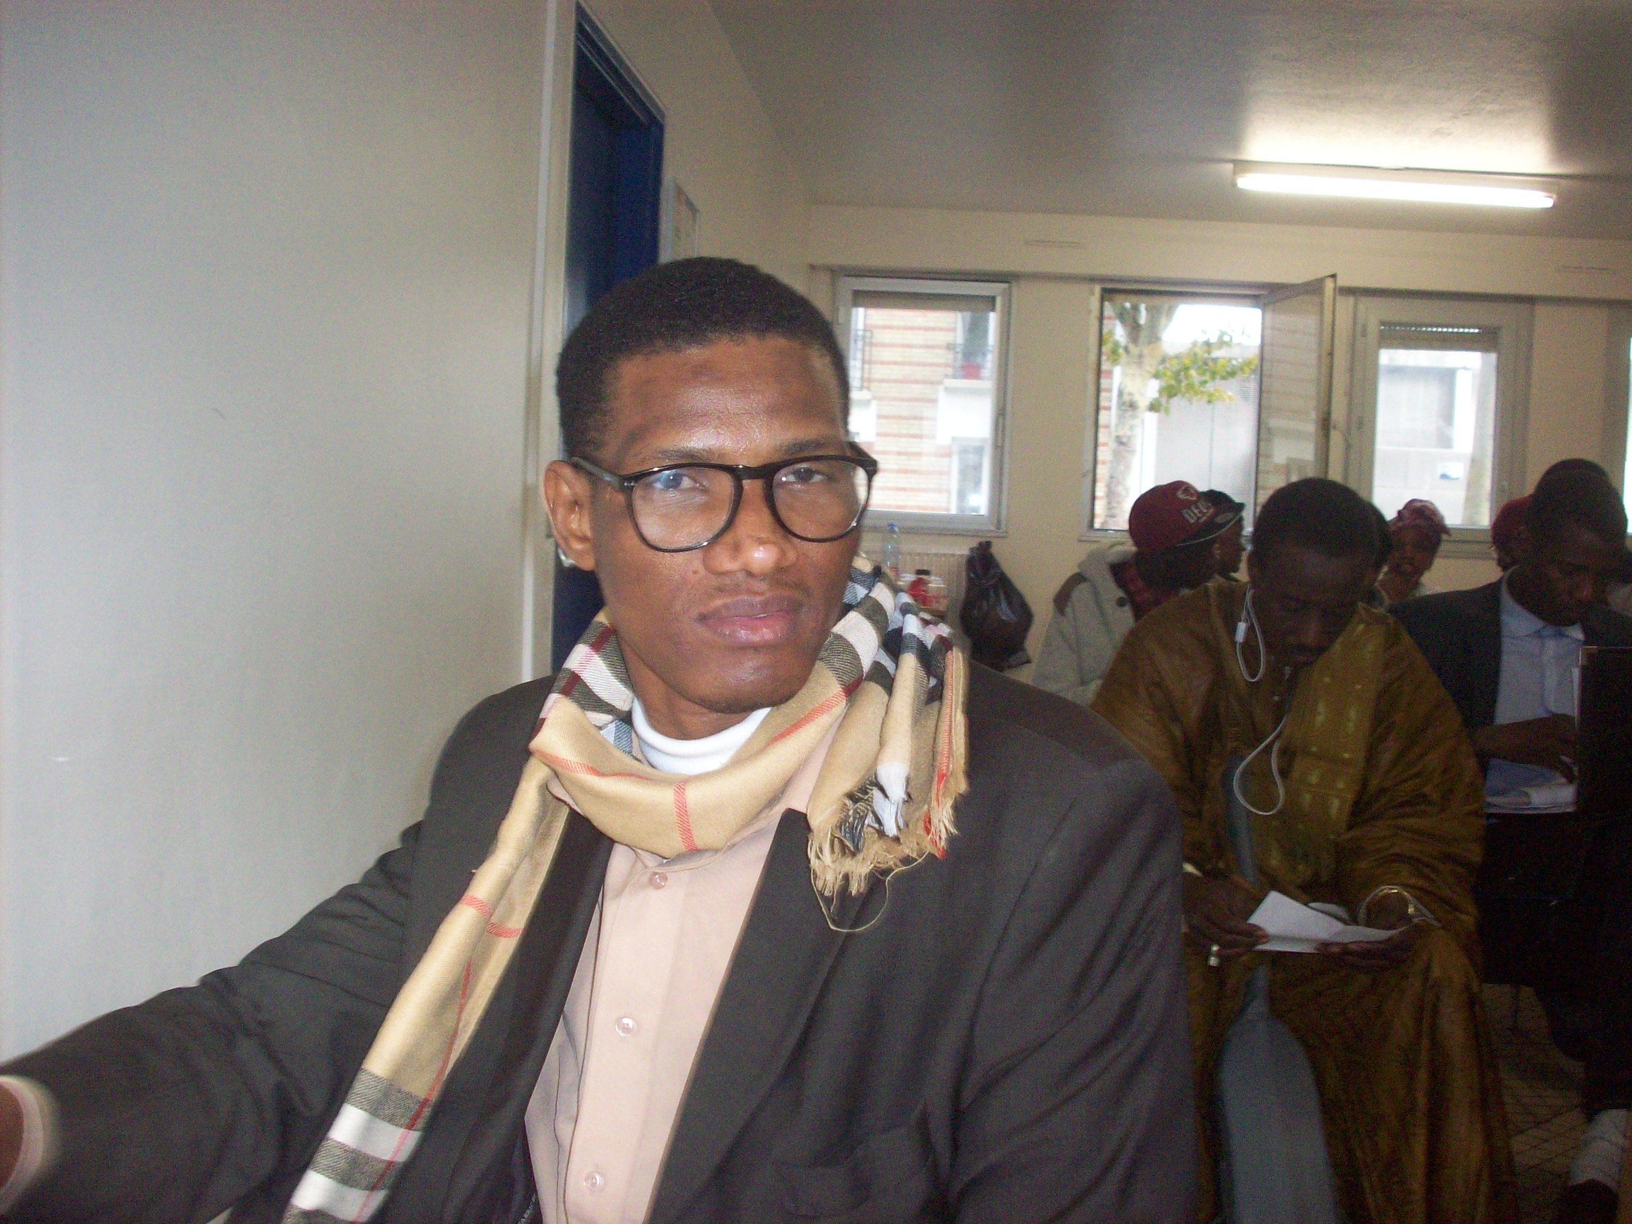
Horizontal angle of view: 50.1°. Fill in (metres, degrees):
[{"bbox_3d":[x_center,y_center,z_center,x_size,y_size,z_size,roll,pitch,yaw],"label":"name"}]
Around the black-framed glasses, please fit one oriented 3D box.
[{"bbox_3d":[-0.054,-0.069,0.963,0.142,0.047,0.142,-4,11,-17],"label":"black-framed glasses"}]

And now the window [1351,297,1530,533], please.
[{"bbox_3d":[2.811,-0.869,7.850,0.785,1.070,0.090,2,3,2],"label":"window"}]

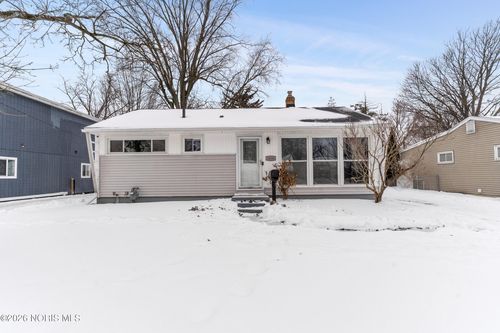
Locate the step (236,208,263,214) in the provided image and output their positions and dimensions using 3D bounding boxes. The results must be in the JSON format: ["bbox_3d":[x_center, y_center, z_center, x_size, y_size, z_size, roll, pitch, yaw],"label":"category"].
[{"bbox_3d":[0.040,1.570,8.800,0.940,0.170,0.310,0,0,0],"label":"step"}]

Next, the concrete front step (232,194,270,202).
[{"bbox_3d":[0.040,1.250,9.600,1.380,0.170,0.800,0,0,0],"label":"concrete front step"}]

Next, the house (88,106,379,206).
[{"bbox_3d":[-0.480,-0.930,14.000,11.800,4.750,9.100,0,0,0],"label":"house"}]

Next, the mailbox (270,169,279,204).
[{"bbox_3d":[0.930,0.750,9.300,0.270,1.300,0.470,0,0,0],"label":"mailbox"}]

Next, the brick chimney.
[{"bbox_3d":[2.300,-3.900,14.400,0.540,1.000,0.540,0,0,0],"label":"brick chimney"}]

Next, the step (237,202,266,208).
[{"bbox_3d":[0.060,1.390,9.070,0.980,0.170,0.310,0,0,0],"label":"step"}]

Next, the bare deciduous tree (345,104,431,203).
[{"bbox_3d":[5.200,-0.490,9.400,3.300,3.650,2.800,0,0,0],"label":"bare deciduous tree"}]

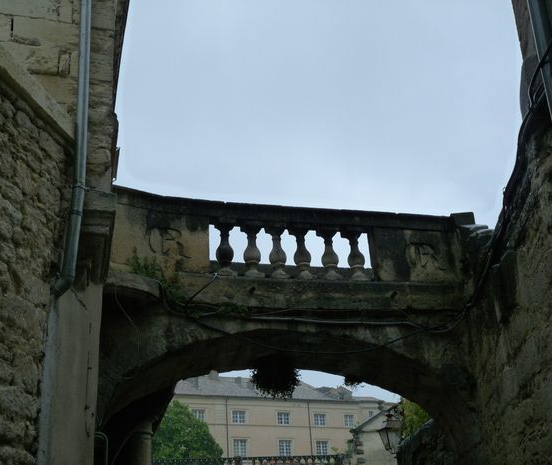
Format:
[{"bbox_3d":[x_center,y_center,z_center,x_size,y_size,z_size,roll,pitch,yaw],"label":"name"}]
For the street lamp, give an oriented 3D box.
[{"bbox_3d":[2.246,3.908,15.300,0.405,0.770,0.405,4,-24,-16],"label":"street lamp"}]

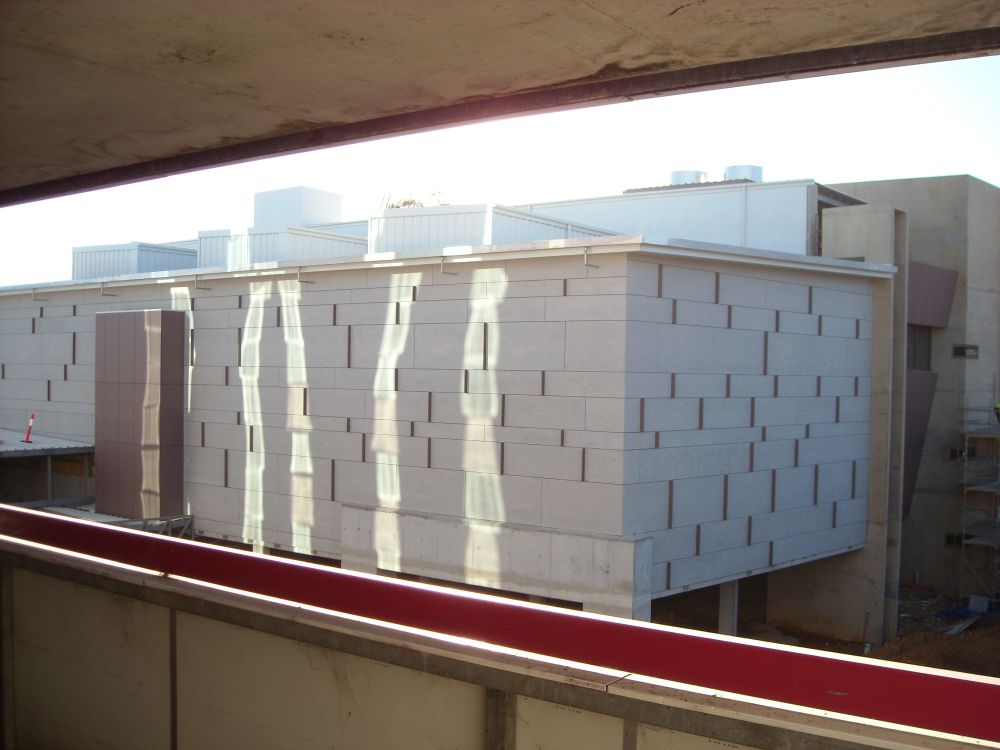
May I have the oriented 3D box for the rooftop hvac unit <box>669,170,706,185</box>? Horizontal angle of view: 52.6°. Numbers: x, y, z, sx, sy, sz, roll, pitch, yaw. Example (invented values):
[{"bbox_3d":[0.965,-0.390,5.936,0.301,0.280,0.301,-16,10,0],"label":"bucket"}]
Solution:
[{"bbox_3d":[7.271,-7.320,38.900,1.360,0.750,1.360,1,1,36],"label":"rooftop hvac unit"}]

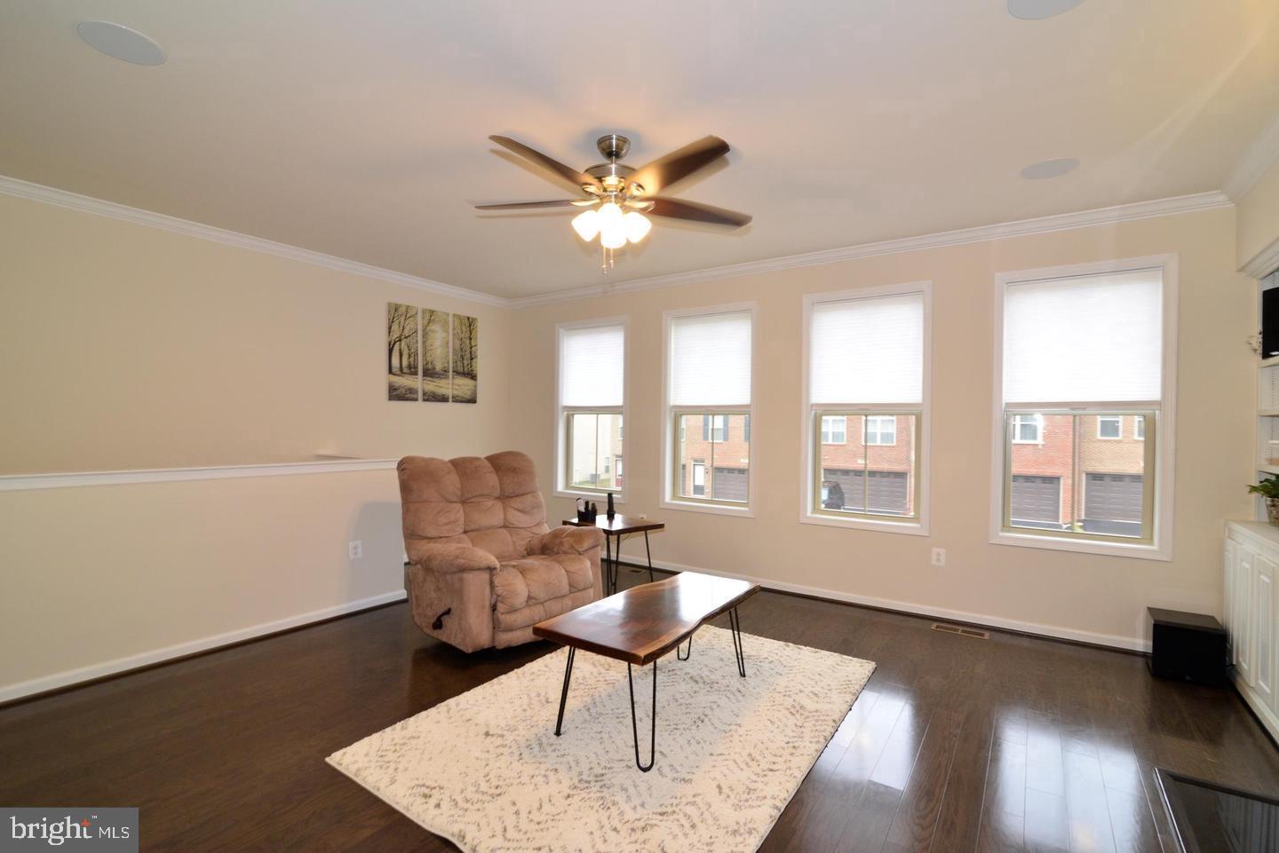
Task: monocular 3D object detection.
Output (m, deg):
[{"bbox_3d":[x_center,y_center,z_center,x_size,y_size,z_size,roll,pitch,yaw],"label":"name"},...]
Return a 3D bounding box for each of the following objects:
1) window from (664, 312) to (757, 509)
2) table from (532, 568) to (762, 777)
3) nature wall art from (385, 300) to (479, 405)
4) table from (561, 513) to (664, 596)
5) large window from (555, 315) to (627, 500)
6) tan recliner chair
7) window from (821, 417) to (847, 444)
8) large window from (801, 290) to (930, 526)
[{"bbox_3d":[0.552,-0.139,4.684,0.819,1.638,0.110,1,0,33],"label":"window"},{"bbox_3d":[0.100,1.032,2.579,0.521,0.453,1.118,1,0,33],"label":"table"},{"bbox_3d":[-1.821,-0.627,5.124,0.035,0.826,0.940,1,0,33],"label":"nature wall art"},{"bbox_3d":[-0.182,0.970,4.120,0.489,0.552,0.527,0,0,-44],"label":"table"},{"bbox_3d":[-0.466,-0.155,5.350,0.819,1.638,0.110,1,0,33],"label":"large window"},{"bbox_3d":[-0.841,0.717,3.587,0.953,1.048,0.953,0,0,-44],"label":"tan recliner chair"},{"bbox_3d":[10.239,0.203,30.345,1.600,1.500,0.120,1,0,33],"label":"window"},{"bbox_3d":[1.576,-0.122,4.014,0.819,1.638,0.110,1,0,33],"label":"large window"}]

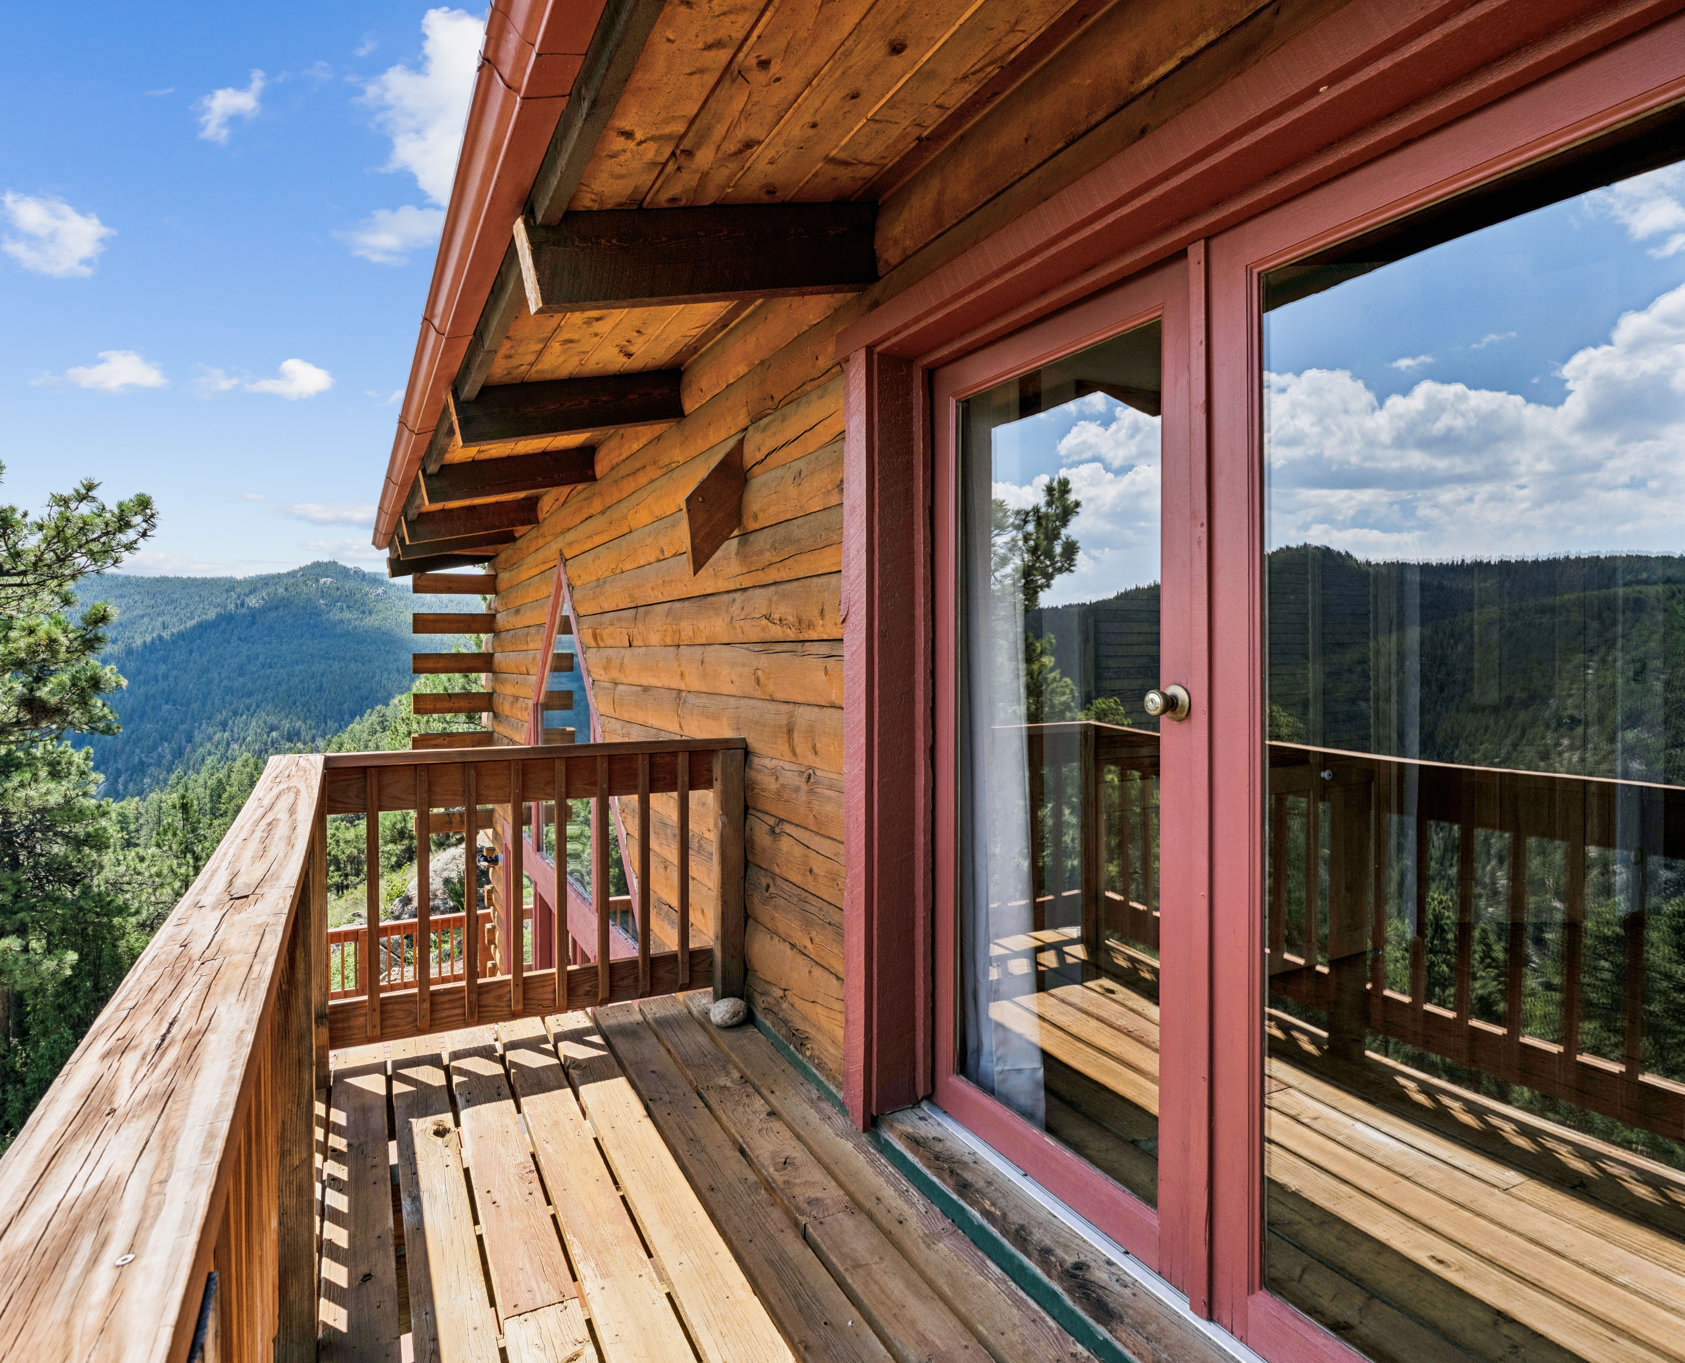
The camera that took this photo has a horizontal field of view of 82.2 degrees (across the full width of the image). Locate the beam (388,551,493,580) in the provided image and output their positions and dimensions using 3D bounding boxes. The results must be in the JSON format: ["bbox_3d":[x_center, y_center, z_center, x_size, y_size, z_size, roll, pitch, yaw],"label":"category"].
[{"bbox_3d":[-4.014,-1.223,9.653,0.950,0.198,0.090,-15,8,-26],"label":"beam"}]

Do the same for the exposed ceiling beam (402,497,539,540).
[{"bbox_3d":[-2.698,-1.179,7.072,0.935,0.198,0.090,-15,8,-26],"label":"exposed ceiling beam"}]

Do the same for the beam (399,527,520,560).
[{"bbox_3d":[-3.191,-1.204,8.052,0.950,0.198,0.090,-15,8,-26],"label":"beam"}]

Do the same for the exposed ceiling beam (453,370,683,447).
[{"bbox_3d":[-1.082,-1.104,3.916,0.935,0.198,0.090,-15,8,-26],"label":"exposed ceiling beam"}]

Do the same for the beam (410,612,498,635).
[{"bbox_3d":[-3.849,-0.562,9.573,0.750,0.187,0.170,-1,2,-27],"label":"beam"}]

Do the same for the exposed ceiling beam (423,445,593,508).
[{"bbox_3d":[-1.824,-1.139,5.364,0.935,0.198,0.090,-15,8,-26],"label":"exposed ceiling beam"}]

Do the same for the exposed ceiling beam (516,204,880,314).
[{"bbox_3d":[-0.325,-1.069,2.436,0.935,0.198,0.090,-15,8,-26],"label":"exposed ceiling beam"}]

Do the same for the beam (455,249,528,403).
[{"bbox_3d":[-1.080,-1.095,2.981,0.045,0.075,1.580,-15,8,-26],"label":"beam"}]

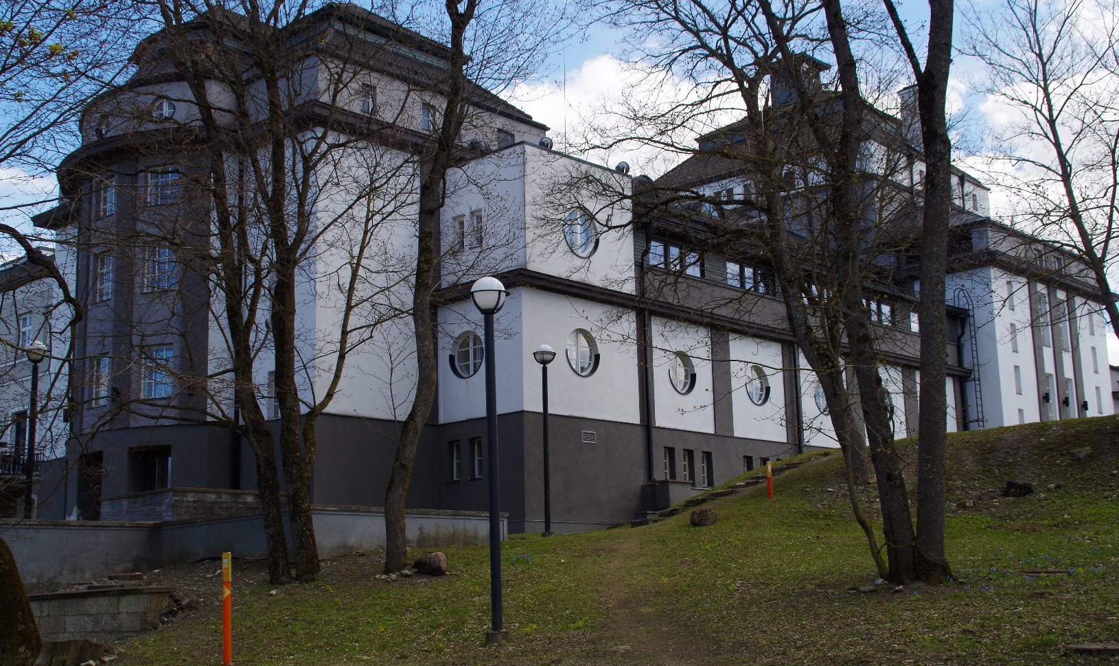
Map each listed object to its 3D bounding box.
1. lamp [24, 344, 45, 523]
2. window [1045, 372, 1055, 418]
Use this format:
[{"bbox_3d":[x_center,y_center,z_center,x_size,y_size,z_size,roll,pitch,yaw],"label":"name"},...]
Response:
[{"bbox_3d":[-12.566,2.716,31.000,0.500,5.171,0.500,-2,-11,0],"label":"lamp"},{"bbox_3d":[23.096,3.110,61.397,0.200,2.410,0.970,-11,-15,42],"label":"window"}]

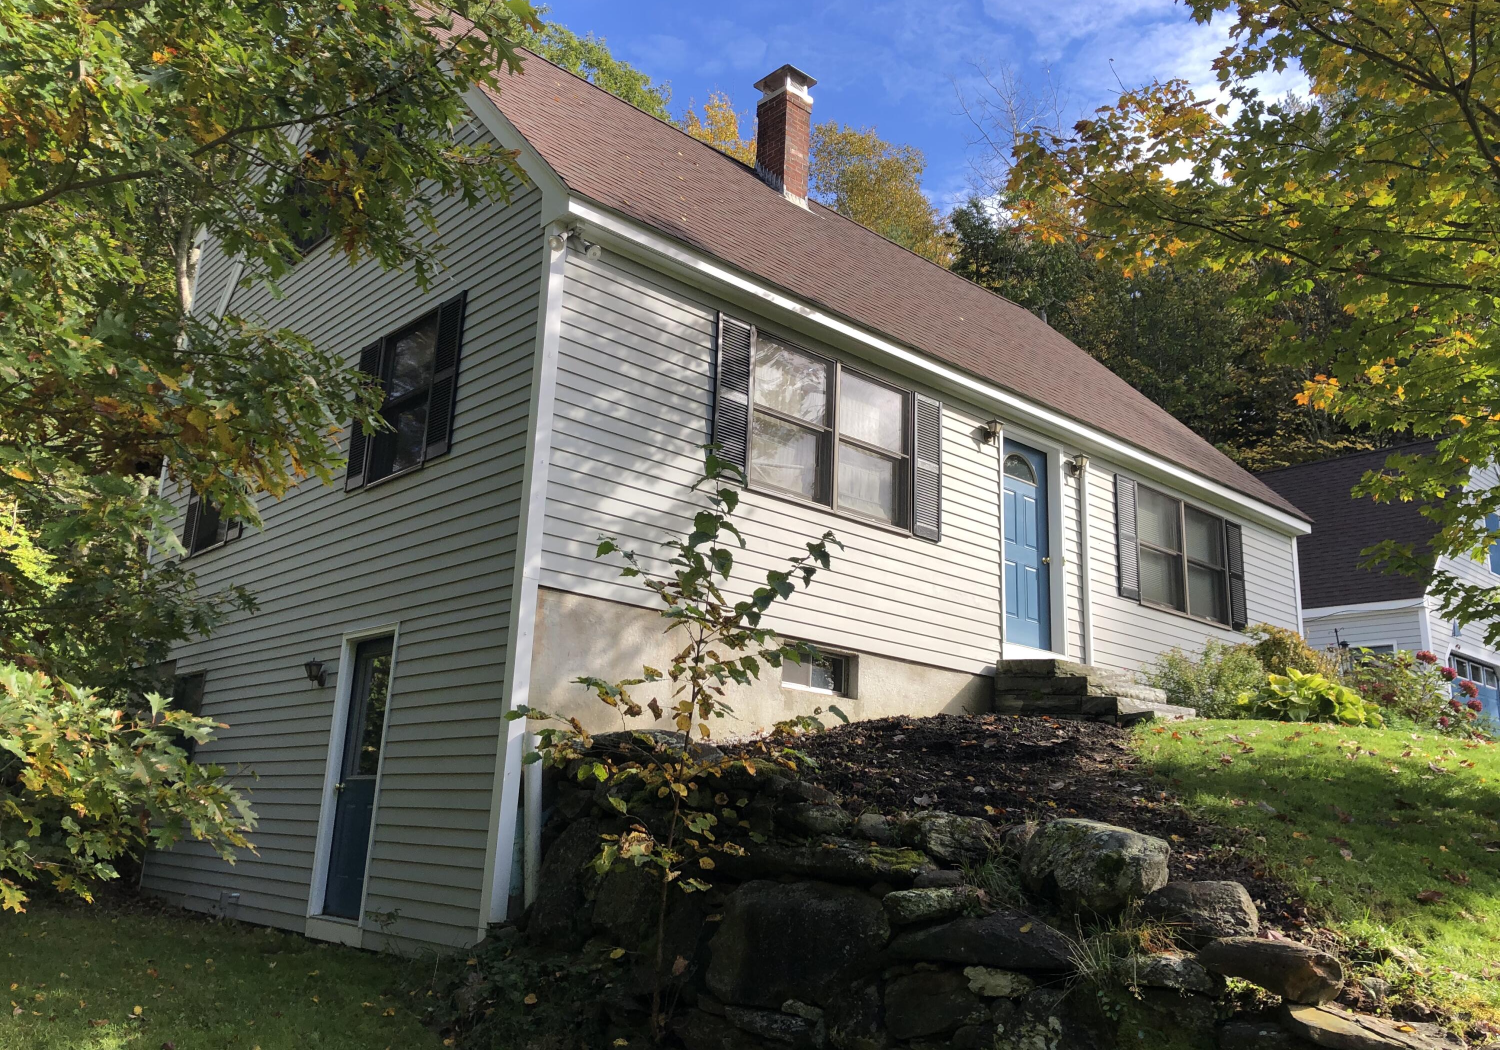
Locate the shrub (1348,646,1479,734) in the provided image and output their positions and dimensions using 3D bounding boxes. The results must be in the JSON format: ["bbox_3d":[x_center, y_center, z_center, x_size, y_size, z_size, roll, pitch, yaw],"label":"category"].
[{"bbox_3d":[6.594,1.638,12.074,1.200,0.850,1.100,15,-19,-40],"label":"shrub"}]

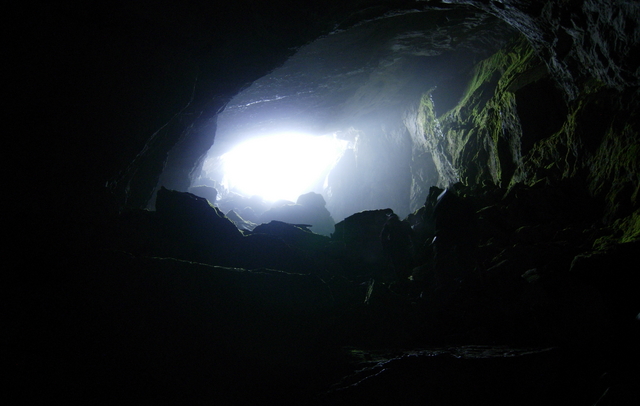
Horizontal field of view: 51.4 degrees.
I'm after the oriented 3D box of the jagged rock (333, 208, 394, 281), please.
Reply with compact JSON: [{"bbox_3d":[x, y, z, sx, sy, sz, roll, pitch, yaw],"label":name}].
[{"bbox_3d":[1.050,1.000,16.000,1.500,1.650,1.300,0,0,0],"label":"jagged rock"}]

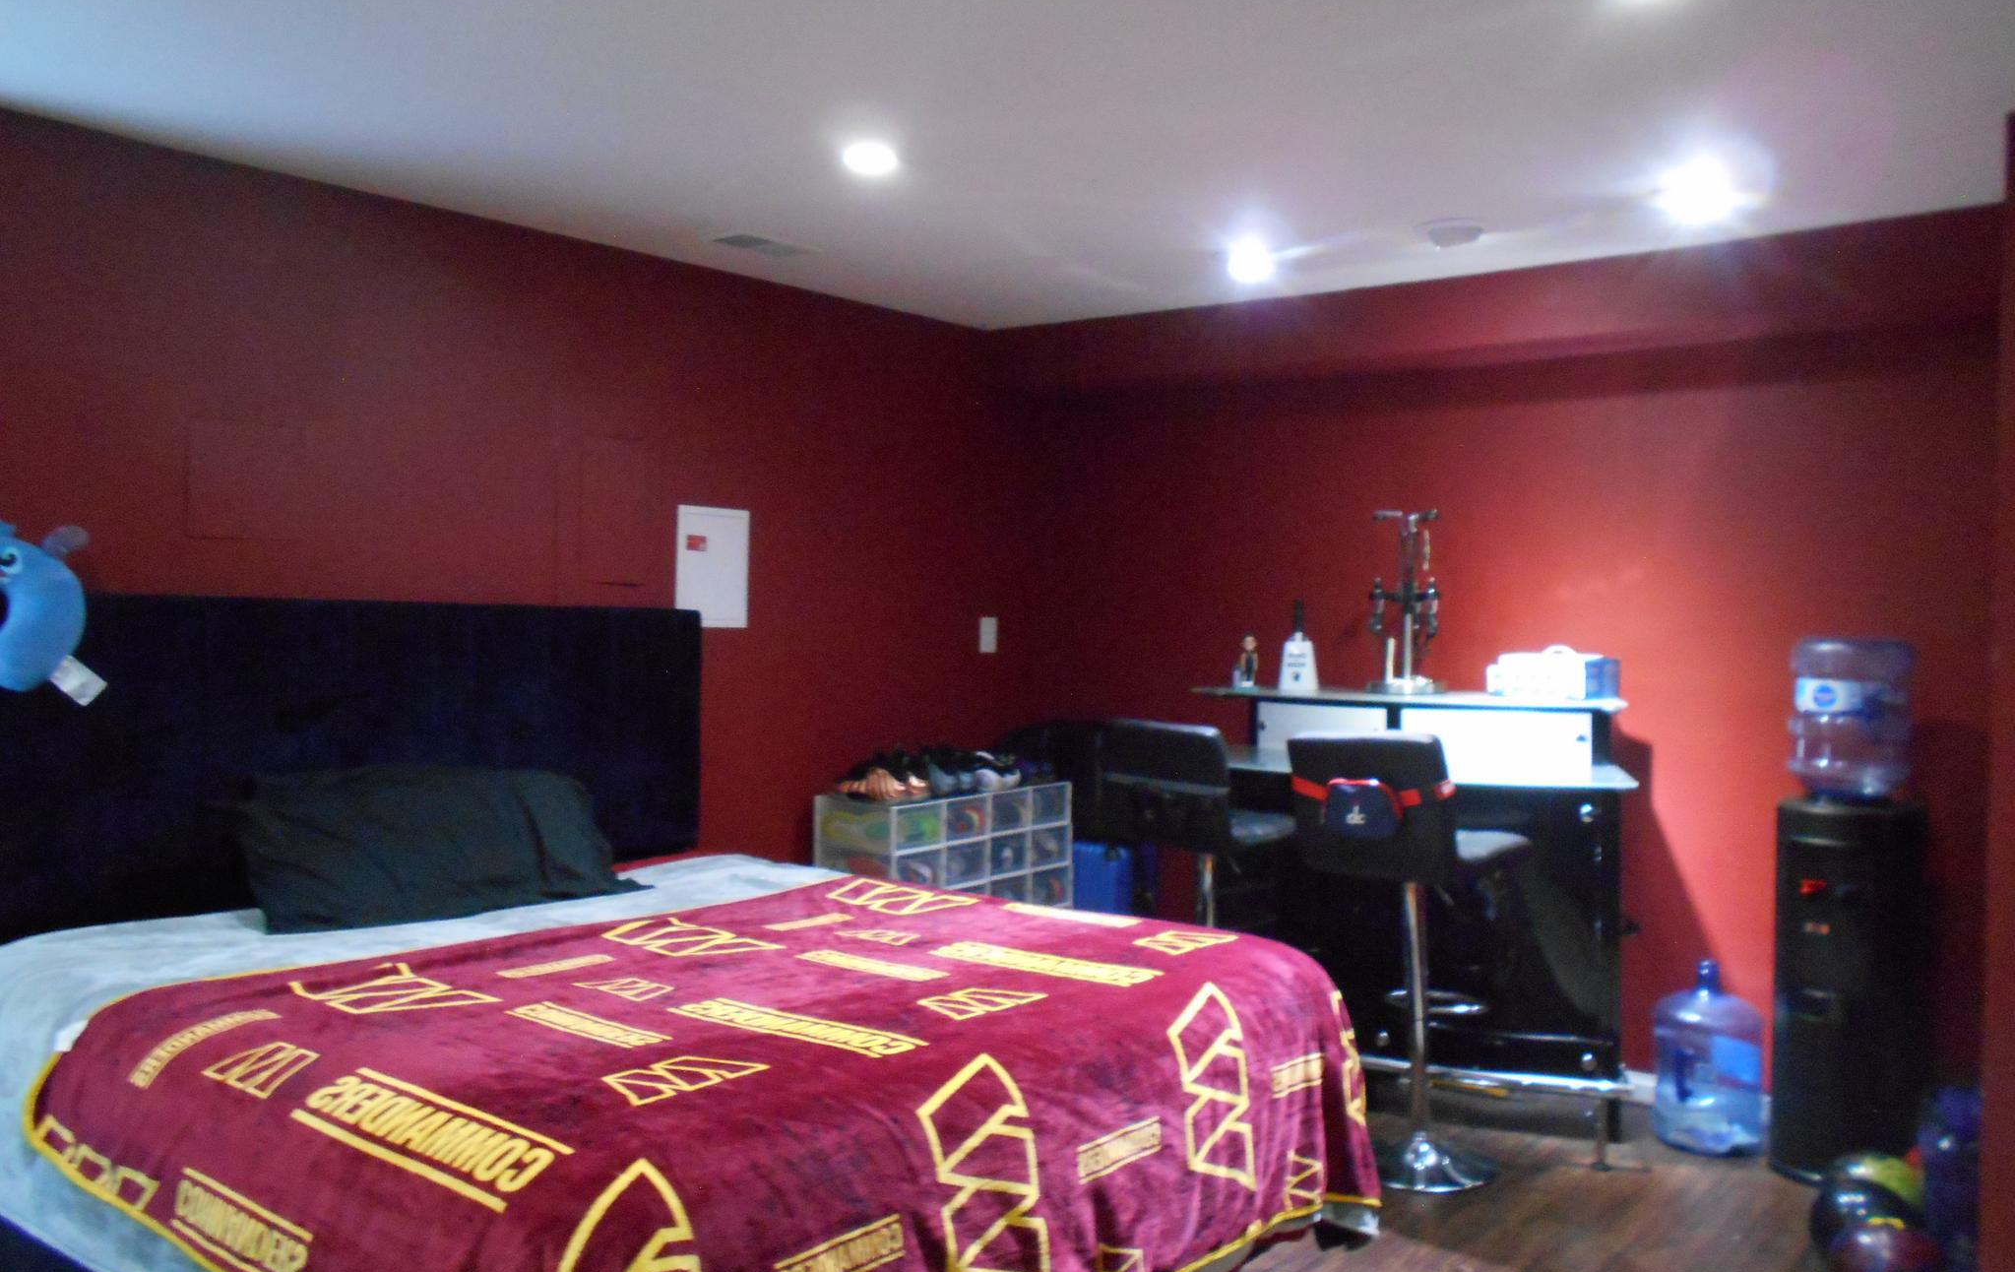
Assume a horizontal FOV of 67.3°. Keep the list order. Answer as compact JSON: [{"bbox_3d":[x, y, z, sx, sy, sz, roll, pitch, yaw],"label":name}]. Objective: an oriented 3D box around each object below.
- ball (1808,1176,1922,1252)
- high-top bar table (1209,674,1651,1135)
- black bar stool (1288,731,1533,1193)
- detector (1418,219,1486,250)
[{"bbox_3d":[1.824,1.267,3.214,0.216,0.216,0.216,2,1,40],"label":"ball"},{"bbox_3d":[1.099,0.764,4.312,1.250,1.165,0.500,1,1,18],"label":"high-top bar table"},{"bbox_3d":[1.029,0.800,3.846,0.420,1.105,0.440,2,1,44],"label":"black bar stool"},{"bbox_3d":[1.190,-1.071,4.047,0.150,0.045,0.150,1,1,17],"label":"detector"}]

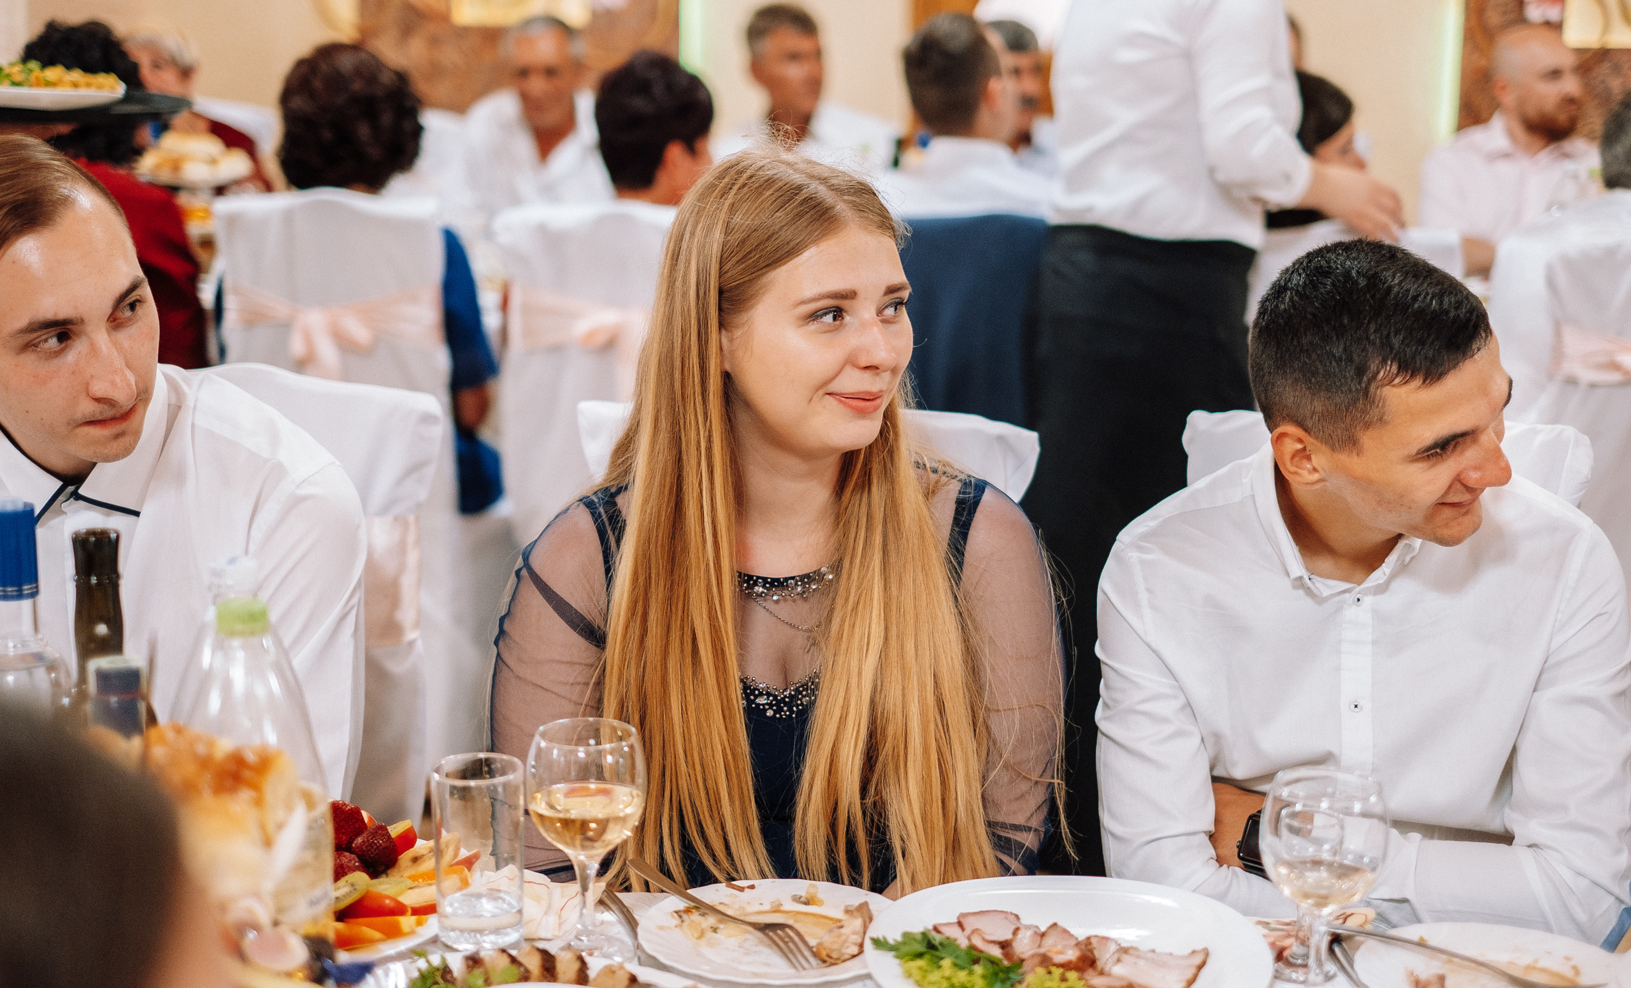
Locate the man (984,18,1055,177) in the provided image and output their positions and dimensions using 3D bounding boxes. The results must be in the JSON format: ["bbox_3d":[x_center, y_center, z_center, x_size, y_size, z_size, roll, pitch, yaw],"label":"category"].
[{"bbox_3d":[0.420,-0.331,5.187,0.500,1.330,0.750,-1,12,-10],"label":"man"}]

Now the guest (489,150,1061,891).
[{"bbox_3d":[-0.033,0.391,1.814,0.460,1.250,0.680,0,12,-4],"label":"guest"}]

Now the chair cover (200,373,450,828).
[{"bbox_3d":[-0.617,0.432,2.145,0.430,1.060,0.500,6,13,23],"label":"chair cover"}]

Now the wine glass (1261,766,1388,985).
[{"bbox_3d":[0.331,0.260,1.590,0.083,0.147,0.083,1,11,0],"label":"wine glass"}]

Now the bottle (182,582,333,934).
[{"bbox_3d":[-0.331,0.209,1.410,0.092,0.305,0.092,1,11,0],"label":"bottle"}]

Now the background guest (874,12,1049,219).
[{"bbox_3d":[0.258,-0.244,4.733,0.500,1.379,0.720,2,12,7],"label":"background guest"}]

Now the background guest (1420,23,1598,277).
[{"bbox_3d":[1.598,-0.325,5.245,0.520,1.371,0.720,-2,12,-14],"label":"background guest"}]

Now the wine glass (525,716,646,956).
[{"bbox_3d":[-0.156,0.238,1.664,0.082,0.157,0.082,1,12,0],"label":"wine glass"}]

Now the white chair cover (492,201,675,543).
[{"bbox_3d":[-0.338,-0.025,4.412,0.430,1.060,0.500,1,12,3],"label":"white chair cover"}]

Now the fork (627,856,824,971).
[{"bbox_3d":[-0.069,0.289,1.682,0.190,0.022,0.025,22,23,40],"label":"fork"}]

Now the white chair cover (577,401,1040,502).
[{"bbox_3d":[-0.031,0.472,2.015,0.430,1.010,0.520,2,12,4],"label":"white chair cover"}]

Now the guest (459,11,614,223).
[{"bbox_3d":[-0.636,-0.385,5.428,0.520,1.353,0.720,1,12,3],"label":"guest"}]

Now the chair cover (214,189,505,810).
[{"bbox_3d":[-0.857,-0.062,4.560,0.430,1.060,0.500,1,12,3],"label":"chair cover"}]

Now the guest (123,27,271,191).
[{"bbox_3d":[-2.070,-0.756,7.330,0.500,1.282,0.700,8,14,33],"label":"guest"}]

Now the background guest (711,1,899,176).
[{"bbox_3d":[-0.060,-0.356,5.183,0.500,1.330,0.750,-2,12,-15],"label":"background guest"}]

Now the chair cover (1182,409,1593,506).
[{"bbox_3d":[0.491,0.452,2.146,0.430,1.010,0.520,3,12,11],"label":"chair cover"}]

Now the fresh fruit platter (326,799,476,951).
[{"bbox_3d":[-0.353,0.264,1.718,0.250,0.080,0.250,1,12,0],"label":"fresh fruit platter"}]

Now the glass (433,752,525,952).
[{"bbox_3d":[-0.235,0.251,1.679,0.064,0.123,0.064,1,12,0],"label":"glass"}]

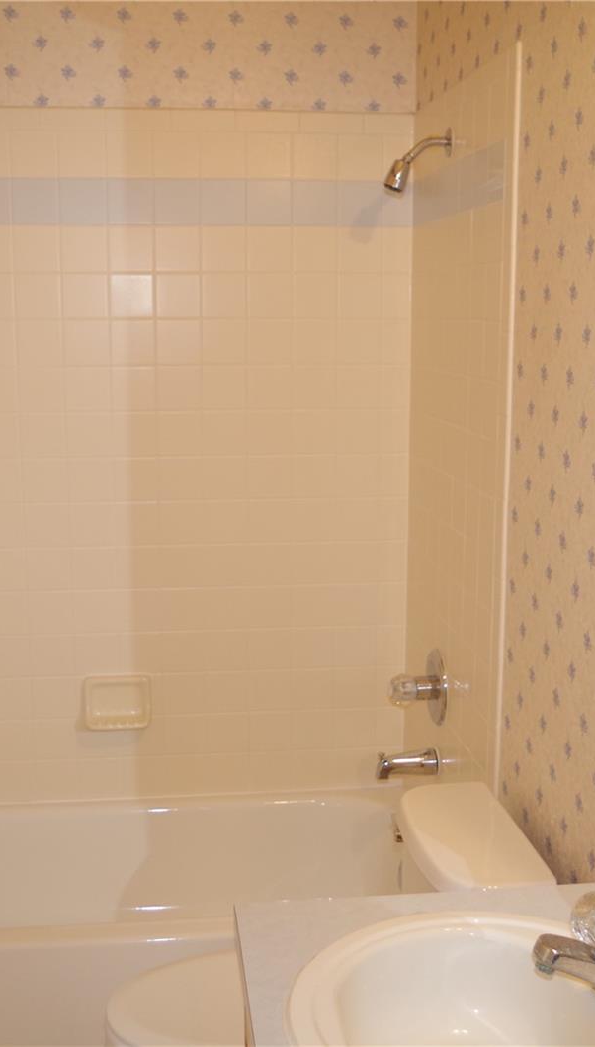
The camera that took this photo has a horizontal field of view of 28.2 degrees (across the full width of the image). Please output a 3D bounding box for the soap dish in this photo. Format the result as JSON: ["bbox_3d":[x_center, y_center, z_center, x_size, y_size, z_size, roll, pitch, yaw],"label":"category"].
[{"bbox_3d":[-0.451,0.448,2.952,0.160,0.120,0.060,-1,10,-6],"label":"soap dish"}]

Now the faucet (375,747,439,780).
[{"bbox_3d":[0.251,0.546,2.719,0.142,0.073,0.060,-1,10,-6],"label":"faucet"}]

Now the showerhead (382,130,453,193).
[{"bbox_3d":[0.252,-0.764,2.494,0.142,0.130,0.058,-1,10,-6],"label":"showerhead"}]

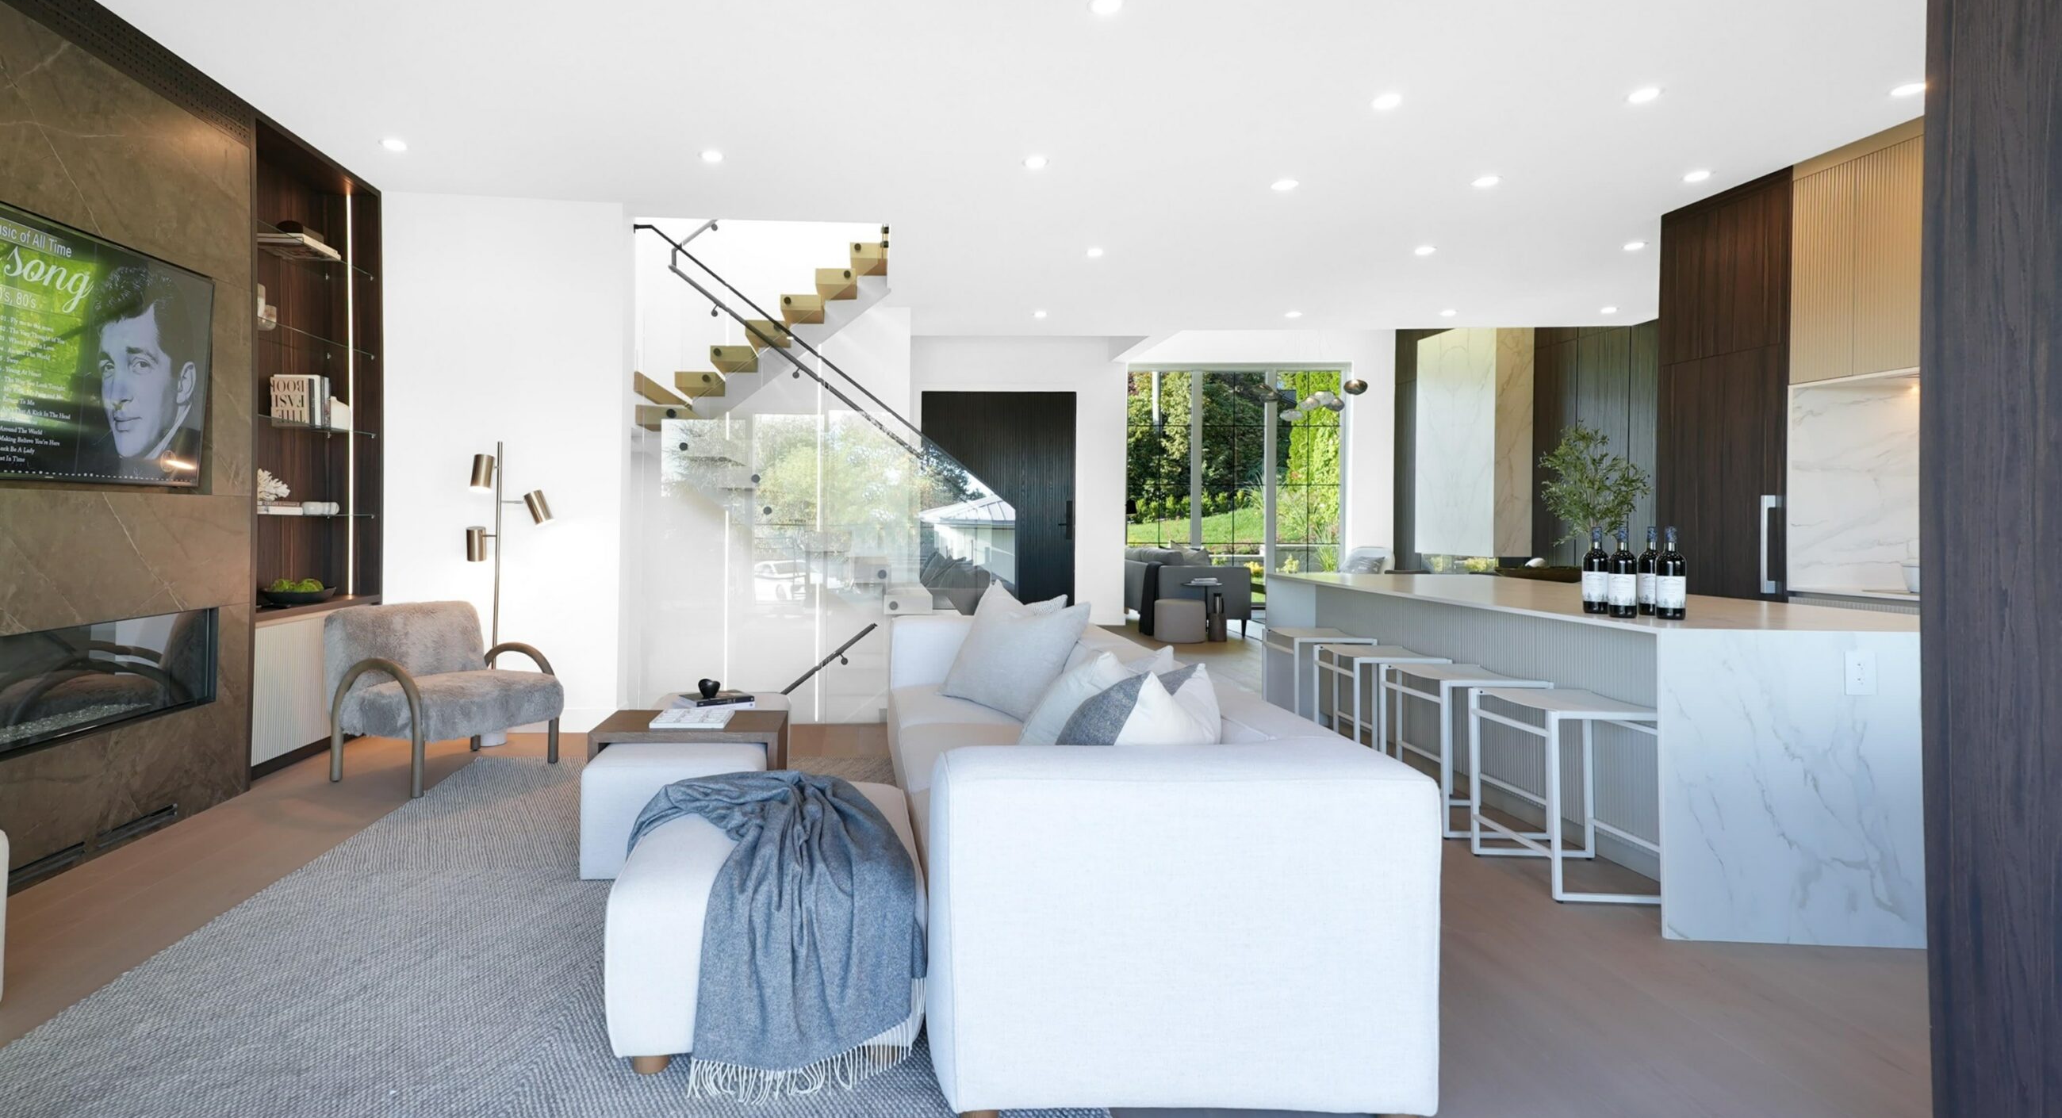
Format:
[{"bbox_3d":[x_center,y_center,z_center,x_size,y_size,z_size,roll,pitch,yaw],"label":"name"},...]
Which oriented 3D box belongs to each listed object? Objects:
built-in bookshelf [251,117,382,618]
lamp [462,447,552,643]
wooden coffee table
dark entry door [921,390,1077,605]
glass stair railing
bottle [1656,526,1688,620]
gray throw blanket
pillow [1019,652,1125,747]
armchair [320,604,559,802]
[{"bbox_3d":[-3.870,-0.884,4.724,0.330,2.330,1.240,0,2,-10],"label":"built-in bookshelf"},{"bbox_3d":[-2.830,0.184,4.991,0.460,1.640,0.260,0,2,-6],"label":"lamp"},{"bbox_3d":[-1.320,0.854,3.577,0.680,0.440,0.420,0,2,-7],"label":"wooden coffee table"},{"bbox_3d":[-0.341,-0.488,9.696,1.640,2.520,0.080,0,2,-3],"label":"dark entry door"},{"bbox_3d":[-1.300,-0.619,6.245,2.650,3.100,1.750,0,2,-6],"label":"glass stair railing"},{"bbox_3d":[2.072,0.043,2.963,0.077,0.298,0.077,0,2,0],"label":"bottle"},{"bbox_3d":[-0.620,0.895,2.332,0.740,0.480,0.730,0,2,-9],"label":"gray throw blanket"},{"bbox_3d":[0.125,0.508,2.779,0.160,0.460,0.480,30,3,1],"label":"pillow"},{"bbox_3d":[-2.830,0.632,4.426,0.740,0.800,0.700,1,2,24],"label":"armchair"}]

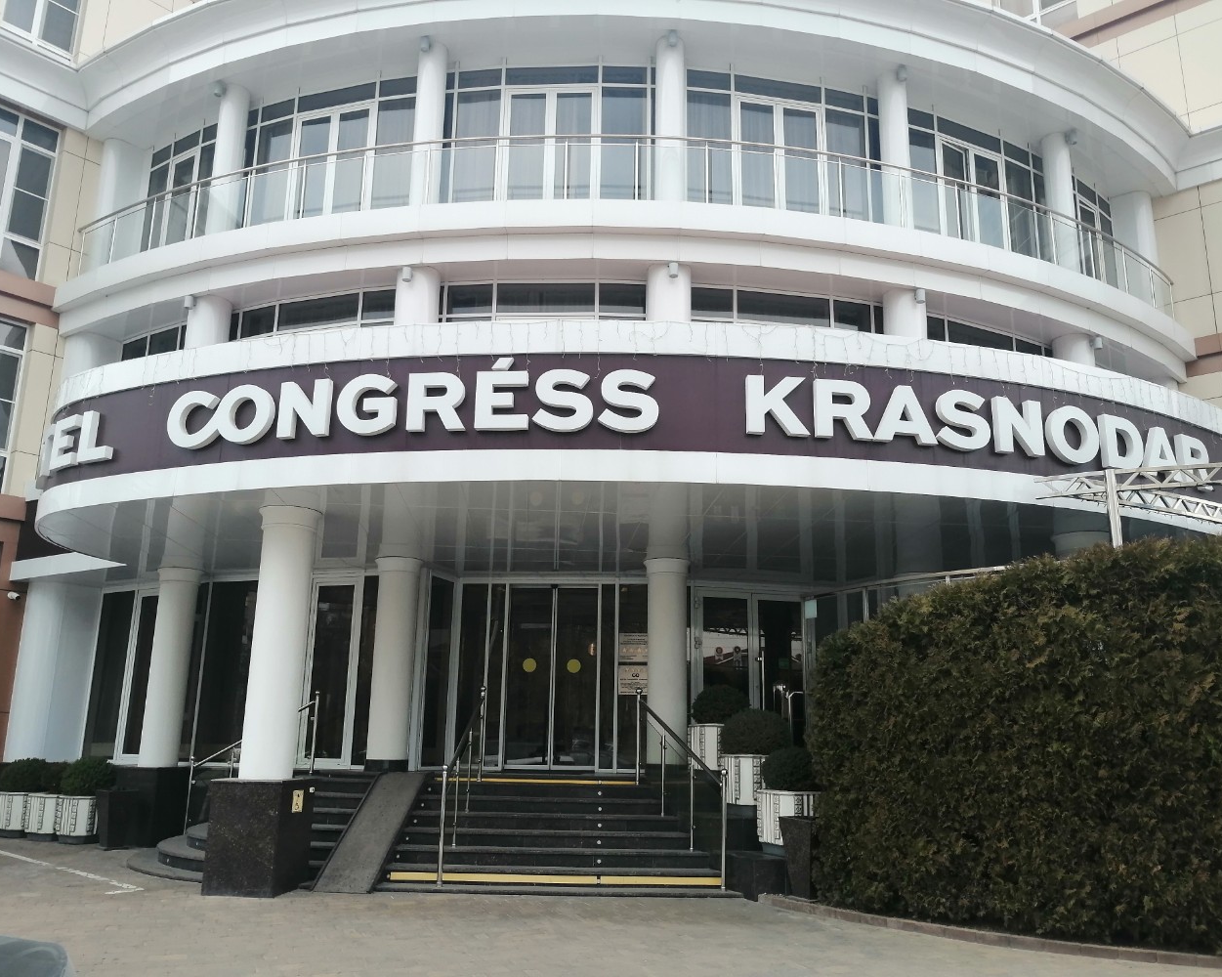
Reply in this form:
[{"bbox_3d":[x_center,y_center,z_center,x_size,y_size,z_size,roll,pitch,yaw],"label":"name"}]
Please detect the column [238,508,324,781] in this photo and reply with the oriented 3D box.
[{"bbox_3d":[-3.254,1.497,9.596,0.550,2.600,0.550,5,-14,-17],"label":"column"}]

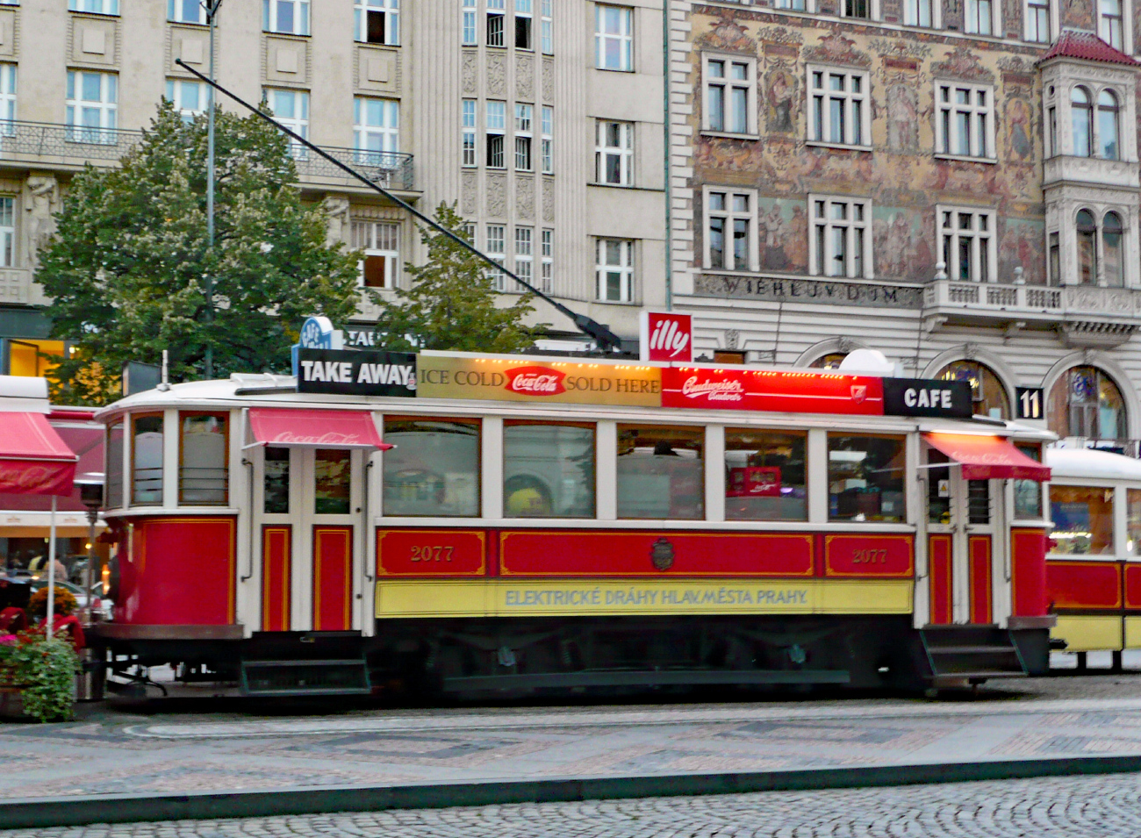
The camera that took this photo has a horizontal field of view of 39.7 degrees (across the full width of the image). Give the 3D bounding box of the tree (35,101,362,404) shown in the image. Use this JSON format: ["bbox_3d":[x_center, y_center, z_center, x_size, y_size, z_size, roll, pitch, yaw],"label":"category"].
[{"bbox_3d":[-7.993,-1.169,33.806,7.011,11.312,6.801,2,-5,-22],"label":"tree"}]

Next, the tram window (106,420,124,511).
[{"bbox_3d":[-4.221,0.423,14.662,0.050,0.822,0.754,2,-5,-24],"label":"tram window"}]

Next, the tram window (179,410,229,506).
[{"bbox_3d":[-3.070,0.329,13.256,0.410,0.780,0.060,1,-4,-12],"label":"tram window"}]

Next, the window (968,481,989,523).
[{"bbox_3d":[4.135,0.688,16.017,0.270,0.740,0.060,2,-5,-21],"label":"window"}]

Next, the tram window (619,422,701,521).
[{"bbox_3d":[0.887,0.525,15.652,0.965,0.938,0.060,2,-5,-22],"label":"tram window"}]

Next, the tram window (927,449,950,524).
[{"bbox_3d":[3.915,0.721,16.873,0.295,0.791,0.050,2,-5,-22],"label":"tram window"}]

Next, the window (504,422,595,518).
[{"bbox_3d":[-0.188,0.462,14.331,0.900,0.880,0.060,2,-5,-21],"label":"window"}]

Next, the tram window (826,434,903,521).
[{"bbox_3d":[3.082,0.620,16.521,0.948,0.928,0.060,2,-5,-22],"label":"tram window"}]

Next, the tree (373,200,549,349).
[{"bbox_3d":[-2.547,-0.381,34.197,4.500,8.720,4.500,1,-4,-21],"label":"tree"}]

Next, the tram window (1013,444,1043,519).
[{"bbox_3d":[4.688,0.635,16.212,0.400,0.780,0.060,3,-5,-30],"label":"tram window"}]

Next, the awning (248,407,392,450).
[{"bbox_3d":[-2.228,0.081,14.028,1.176,0.380,0.650,2,-5,-22],"label":"awning"}]

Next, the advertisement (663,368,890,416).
[{"bbox_3d":[2.100,-0.274,16.314,2.590,0.403,0.080,2,-5,-22],"label":"advertisement"}]

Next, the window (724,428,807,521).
[{"bbox_3d":[1.867,0.539,15.114,0.890,0.880,0.060,2,-5,-21],"label":"window"}]

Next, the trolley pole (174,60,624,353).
[{"bbox_3d":[-1.569,-1.985,15.079,5.000,0.200,0.140,32,-14,-16],"label":"trolley pole"}]

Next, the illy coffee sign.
[{"bbox_3d":[0.926,-0.769,15.361,0.460,0.490,0.200,2,-5,-21],"label":"illy coffee sign"}]

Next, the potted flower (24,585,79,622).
[{"bbox_3d":[-5.673,2.023,17.300,0.556,0.409,0.556,2,-5,-22],"label":"potted flower"}]

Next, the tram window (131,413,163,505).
[{"bbox_3d":[-3.764,0.359,14.065,0.464,0.828,0.050,-4,-6,39],"label":"tram window"}]

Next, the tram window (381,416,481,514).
[{"bbox_3d":[-1.215,0.420,13.940,0.900,0.880,0.060,2,-5,-21],"label":"tram window"}]

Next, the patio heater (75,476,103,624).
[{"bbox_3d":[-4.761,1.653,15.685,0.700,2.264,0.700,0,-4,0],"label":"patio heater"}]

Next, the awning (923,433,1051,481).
[{"bbox_3d":[4.075,0.382,15.586,1.080,0.500,0.700,2,-5,-21],"label":"awning"}]

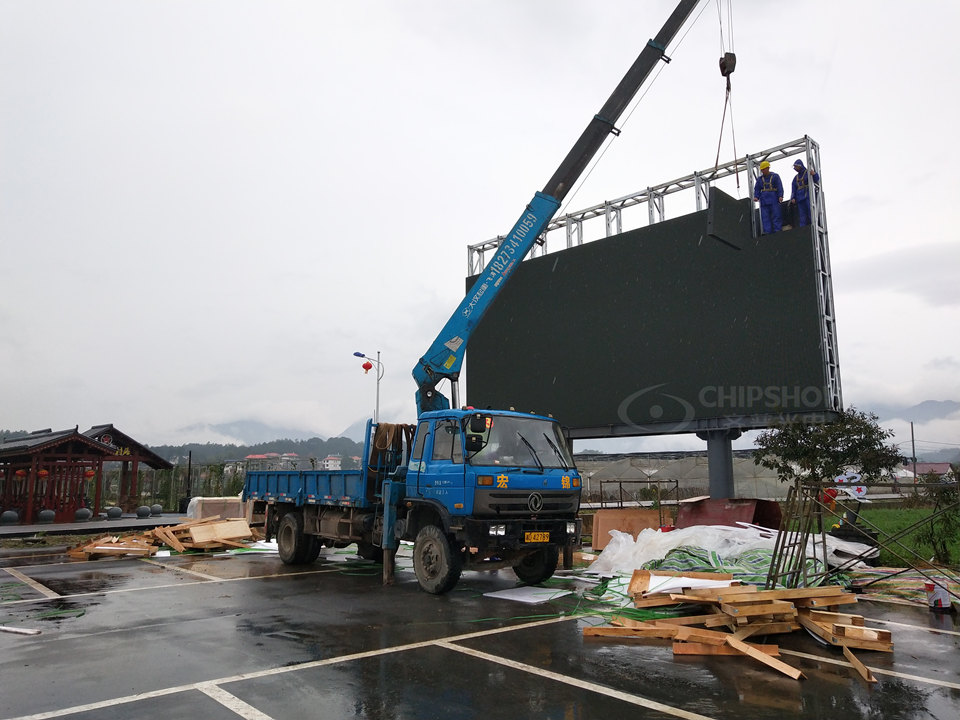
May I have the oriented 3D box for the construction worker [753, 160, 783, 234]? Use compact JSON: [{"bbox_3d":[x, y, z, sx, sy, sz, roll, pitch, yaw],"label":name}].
[{"bbox_3d":[6.427,-3.585,18.566,0.600,1.740,0.370,-5,-10,28],"label":"construction worker"}]

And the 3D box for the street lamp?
[{"bbox_3d":[-4.699,3.290,34.907,1.330,7.200,0.400,0,-9,0],"label":"street lamp"}]

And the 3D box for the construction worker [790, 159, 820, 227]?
[{"bbox_3d":[7.031,-3.533,17.971,0.580,1.640,0.370,-8,-11,39],"label":"construction worker"}]

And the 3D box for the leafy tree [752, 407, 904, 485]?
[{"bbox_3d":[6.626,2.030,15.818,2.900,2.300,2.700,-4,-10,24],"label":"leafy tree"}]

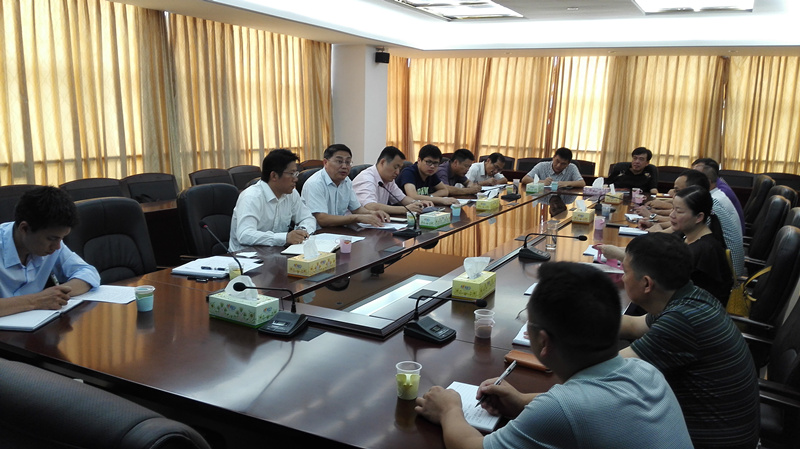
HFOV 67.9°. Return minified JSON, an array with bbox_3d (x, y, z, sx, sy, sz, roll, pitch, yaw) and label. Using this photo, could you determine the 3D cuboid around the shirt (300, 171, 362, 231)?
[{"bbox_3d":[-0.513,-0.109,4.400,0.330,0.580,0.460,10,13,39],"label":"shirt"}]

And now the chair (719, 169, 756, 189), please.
[{"bbox_3d":[4.088,-0.213,7.444,0.580,0.960,0.600,7,12,28],"label":"chair"}]

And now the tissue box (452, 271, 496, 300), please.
[{"bbox_3d":[0.307,0.245,2.429,0.115,0.072,0.220,6,11,24],"label":"tissue box"}]

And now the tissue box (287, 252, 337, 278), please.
[{"bbox_3d":[-0.400,0.182,2.723,0.115,0.072,0.220,6,11,25],"label":"tissue box"}]

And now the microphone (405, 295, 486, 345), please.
[{"bbox_3d":[0.162,0.328,2.039,0.278,0.137,0.110,7,12,28],"label":"microphone"}]

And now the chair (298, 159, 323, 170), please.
[{"bbox_3d":[-1.085,-0.417,7.972,0.600,0.960,0.580,7,12,28],"label":"chair"}]

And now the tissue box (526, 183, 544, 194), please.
[{"bbox_3d":[1.328,-0.352,5.810,0.115,0.072,0.220,6,12,28],"label":"tissue box"}]

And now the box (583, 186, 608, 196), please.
[{"bbox_3d":[1.873,-0.316,5.651,0.220,0.072,0.115,5,11,21],"label":"box"}]

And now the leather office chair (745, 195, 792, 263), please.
[{"bbox_3d":[2.095,0.335,3.912,0.700,1.110,0.640,7,12,28],"label":"leather office chair"}]

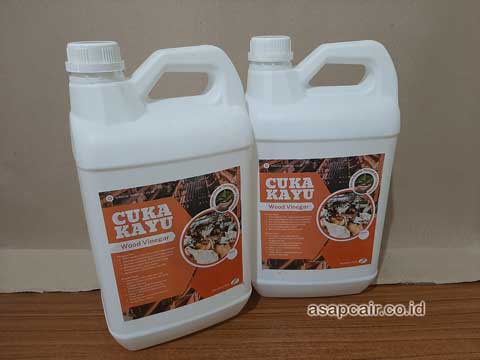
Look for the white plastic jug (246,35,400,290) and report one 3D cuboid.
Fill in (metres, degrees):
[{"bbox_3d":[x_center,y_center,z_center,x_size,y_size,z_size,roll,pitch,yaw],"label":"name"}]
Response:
[{"bbox_3d":[0.095,-0.013,0.482,0.182,0.323,0.115,-2,22,-2],"label":"white plastic jug"}]

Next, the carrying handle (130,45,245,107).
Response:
[{"bbox_3d":[-0.053,-0.109,0.390,0.121,0.059,0.032,-11,24,-22],"label":"carrying handle"}]

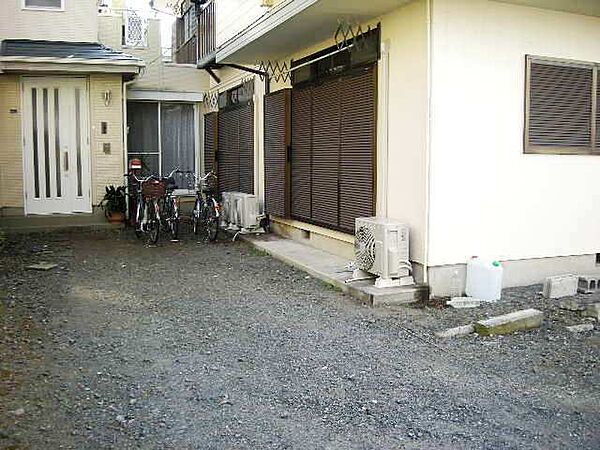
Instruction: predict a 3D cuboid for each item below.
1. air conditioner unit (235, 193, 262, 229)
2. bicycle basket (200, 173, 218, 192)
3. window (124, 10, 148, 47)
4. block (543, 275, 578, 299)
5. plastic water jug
[{"bbox_3d":[-0.892,-0.214,10.144,0.280,0.550,0.670,-2,6,-22],"label":"air conditioner unit"},{"bbox_3d":[-1.380,-0.648,9.250,0.280,0.280,0.290,-2,6,-22],"label":"bicycle basket"},{"bbox_3d":[-3.434,-4.117,12.744,0.528,0.758,0.100,-1,6,-15],"label":"window"},{"bbox_3d":[2.550,0.598,5.960,0.385,0.190,0.110,-3,7,-28],"label":"block"},{"bbox_3d":[1.731,0.507,5.759,0.310,0.410,0.170,0,6,-3],"label":"plastic water jug"}]

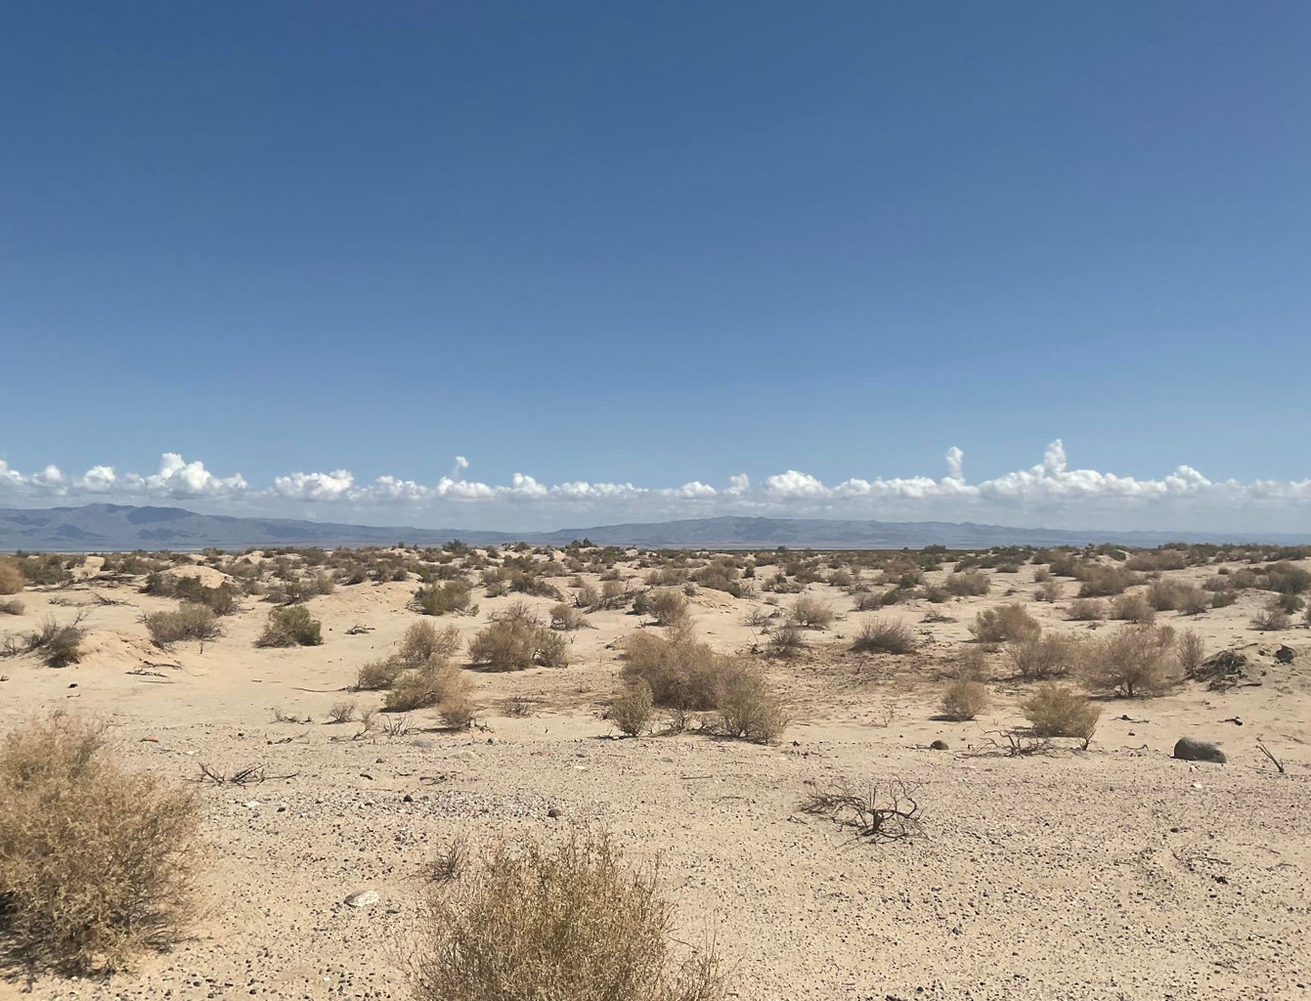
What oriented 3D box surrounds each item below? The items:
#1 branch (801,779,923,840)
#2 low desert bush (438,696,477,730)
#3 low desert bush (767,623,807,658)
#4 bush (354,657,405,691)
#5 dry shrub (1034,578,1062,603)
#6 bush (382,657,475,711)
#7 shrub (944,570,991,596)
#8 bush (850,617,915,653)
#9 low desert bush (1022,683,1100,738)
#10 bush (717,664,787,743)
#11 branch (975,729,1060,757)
[{"bbox_3d":[1.147,1.715,6.217,0.657,0.244,0.493,-1,-2,10],"label":"branch"},{"bbox_3d":[-1.787,1.885,10.038,0.336,0.298,0.319,0,-2,-10],"label":"low desert bush"},{"bbox_3d":[1.996,2.118,17.066,0.586,0.466,0.557,0,-2,7],"label":"low desert bush"},{"bbox_3d":[-3.185,2.012,12.961,0.616,0.387,0.554,1,-2,-14],"label":"bush"},{"bbox_3d":[10.532,2.420,30.000,0.783,0.651,0.705,-1,-3,19],"label":"dry shrub"},{"bbox_3d":[-2.308,1.866,11.402,0.907,0.574,0.816,0,-2,-11],"label":"bush"},{"bbox_3d":[9.536,2.511,34.085,1.402,0.795,1.262,-1,-2,16],"label":"shrub"},{"bbox_3d":[3.553,2.101,17.397,0.970,0.584,0.873,0,-2,11],"label":"bush"},{"bbox_3d":[3.519,1.823,9.701,0.665,0.470,0.598,-1,-3,20],"label":"low desert bush"},{"bbox_3d":[0.811,1.693,9.373,0.584,0.618,0.526,0,-2,5],"label":"bush"},{"bbox_3d":[2.843,1.896,8.760,0.662,0.177,0.397,-1,-3,18],"label":"branch"}]

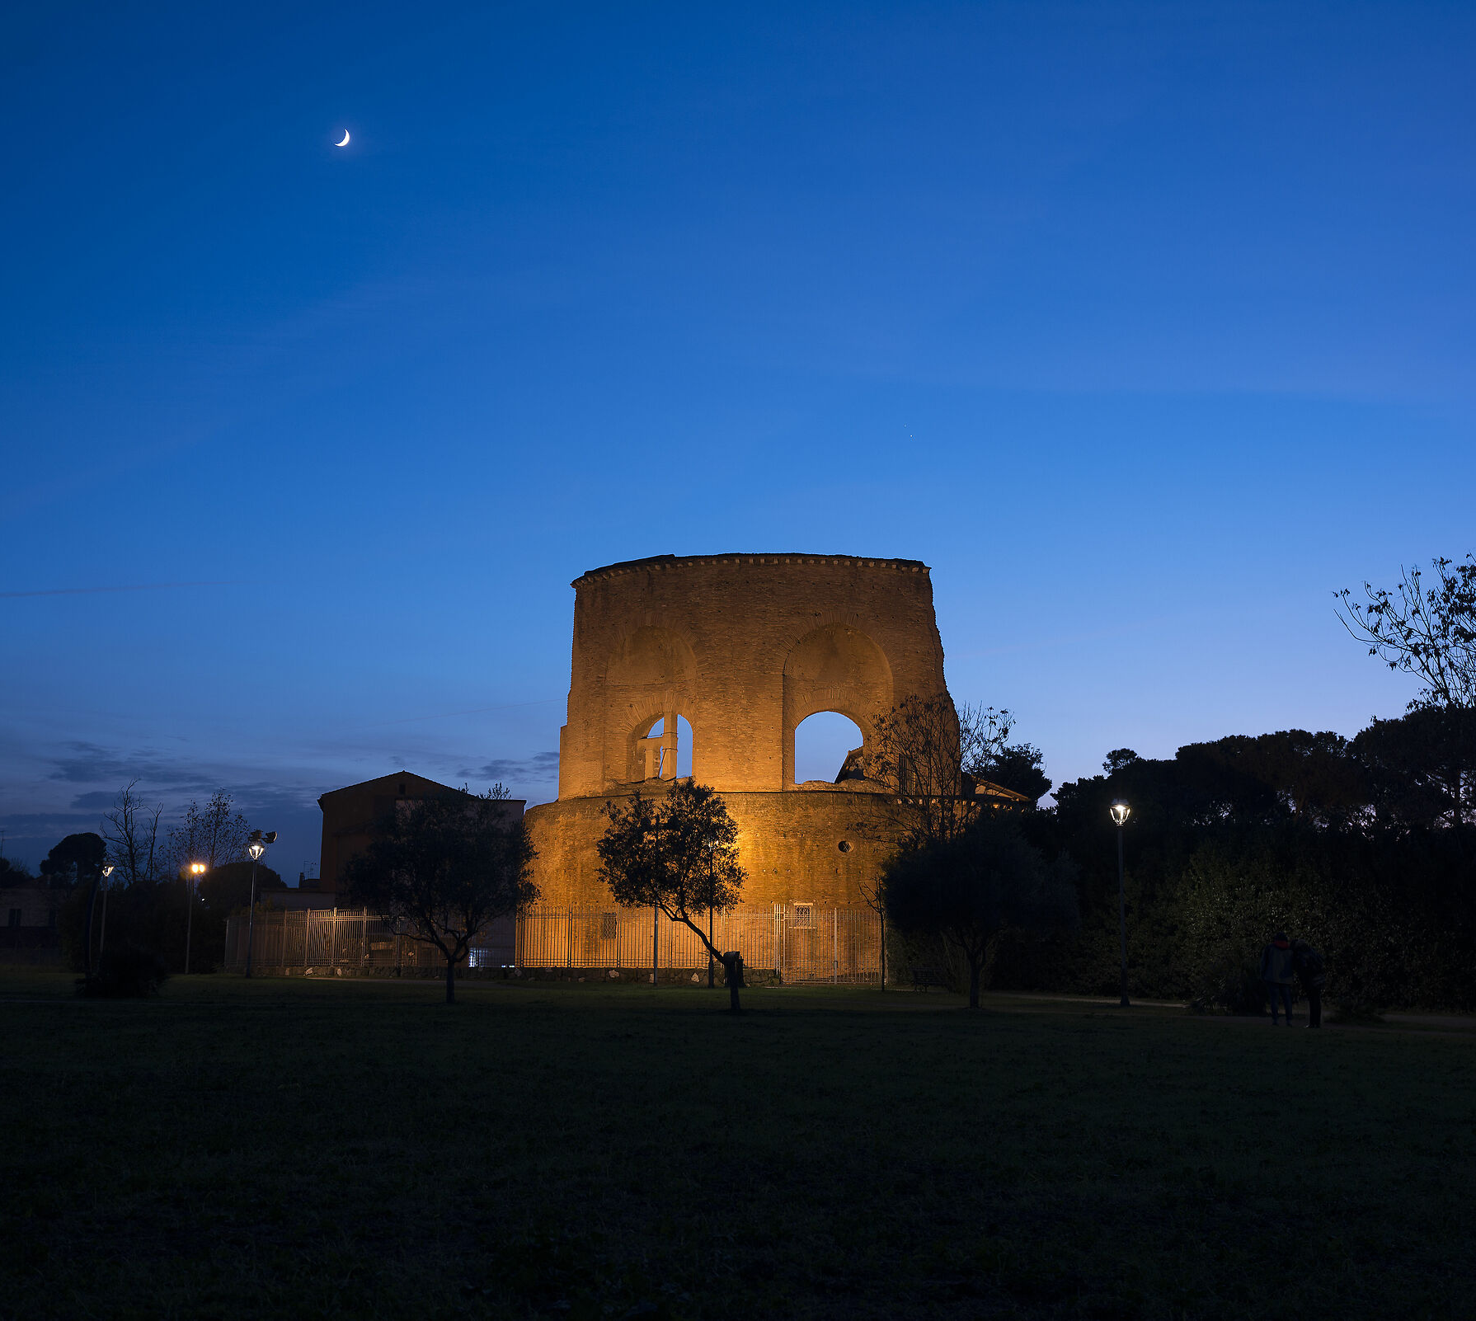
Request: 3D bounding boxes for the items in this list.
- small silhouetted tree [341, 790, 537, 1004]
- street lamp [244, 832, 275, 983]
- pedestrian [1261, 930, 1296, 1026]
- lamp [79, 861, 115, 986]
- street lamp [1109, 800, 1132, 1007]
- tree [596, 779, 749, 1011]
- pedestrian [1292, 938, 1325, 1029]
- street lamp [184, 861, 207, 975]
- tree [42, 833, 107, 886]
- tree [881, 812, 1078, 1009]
[{"bbox_3d":[-7.540,5.930,48.500,5.000,5.360,4.800,0,-9,0],"label":"small silhouetted tree"},{"bbox_3d":[-17.982,9.167,72.433,1.000,5.544,0.600,0,-8,0],"label":"street lamp"},{"bbox_3d":[10.178,6.013,36.300,0.600,1.741,0.380,-2,-9,11],"label":"pedestrian"},{"bbox_3d":[-27.999,11.412,85.000,0.600,4.909,0.600,0,-9,0],"label":"lamp"},{"bbox_3d":[9.333,5.921,46.935,0.520,4.978,0.520,0,-8,0],"label":"street lamp"},{"bbox_3d":[-1.509,5.318,43.688,3.475,5.229,3.200,0,-8,0],"label":"tree"},{"bbox_3d":[10.643,6.026,35.900,0.580,1.679,0.550,-7,-12,40],"label":"pedestrian"},{"bbox_3d":[-24.318,11.537,86.236,0.700,5.083,0.500,0,-8,0],"label":"street lamp"},{"bbox_3d":[-61.880,21.673,178.734,6.190,11.290,6.190,0,-8,0],"label":"tree"},{"bbox_3d":[5.680,5.900,45.322,4.624,4.587,4.500,0,-8,0],"label":"tree"}]

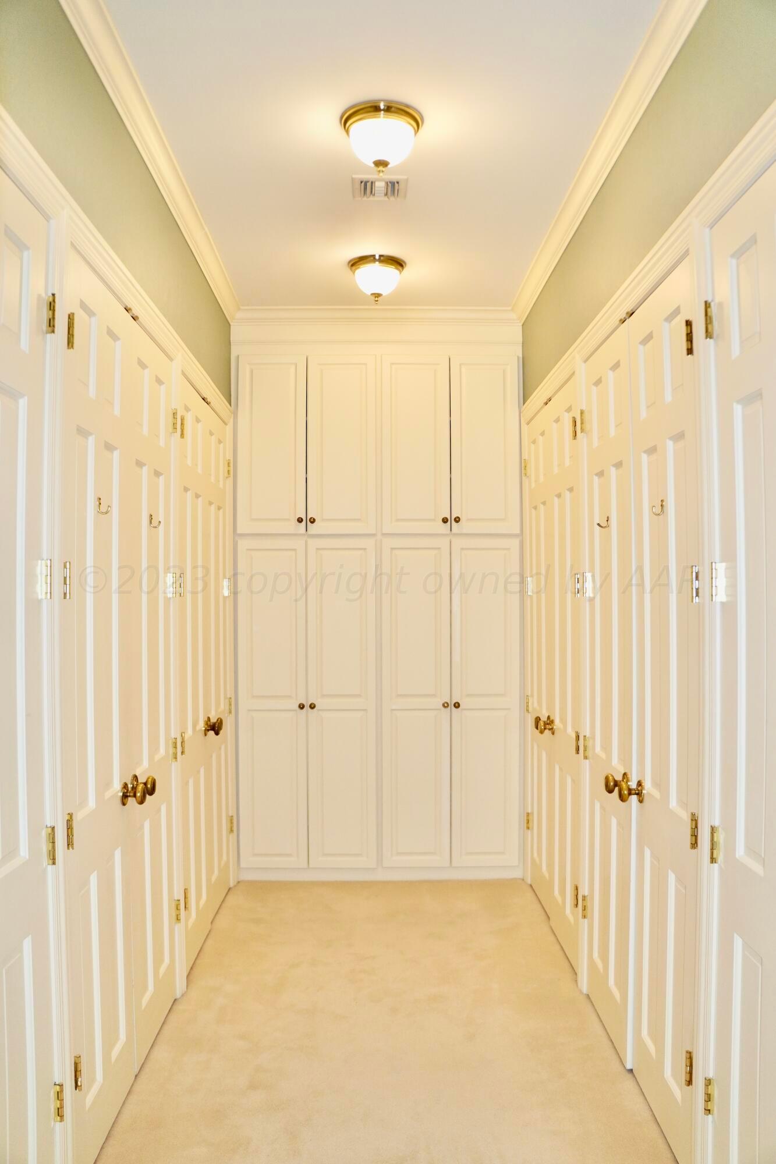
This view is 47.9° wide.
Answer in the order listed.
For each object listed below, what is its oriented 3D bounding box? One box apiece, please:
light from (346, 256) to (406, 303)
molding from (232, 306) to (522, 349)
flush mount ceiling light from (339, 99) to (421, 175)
[{"bbox_3d":[-0.051,-1.378,4.060,0.275,0.180,0.275,0,0,-1],"label":"light"},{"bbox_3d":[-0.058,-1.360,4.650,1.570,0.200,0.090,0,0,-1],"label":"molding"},{"bbox_3d":[-0.020,-1.397,2.815,0.275,0.180,0.275,0,0,-1],"label":"flush mount ceiling light"}]

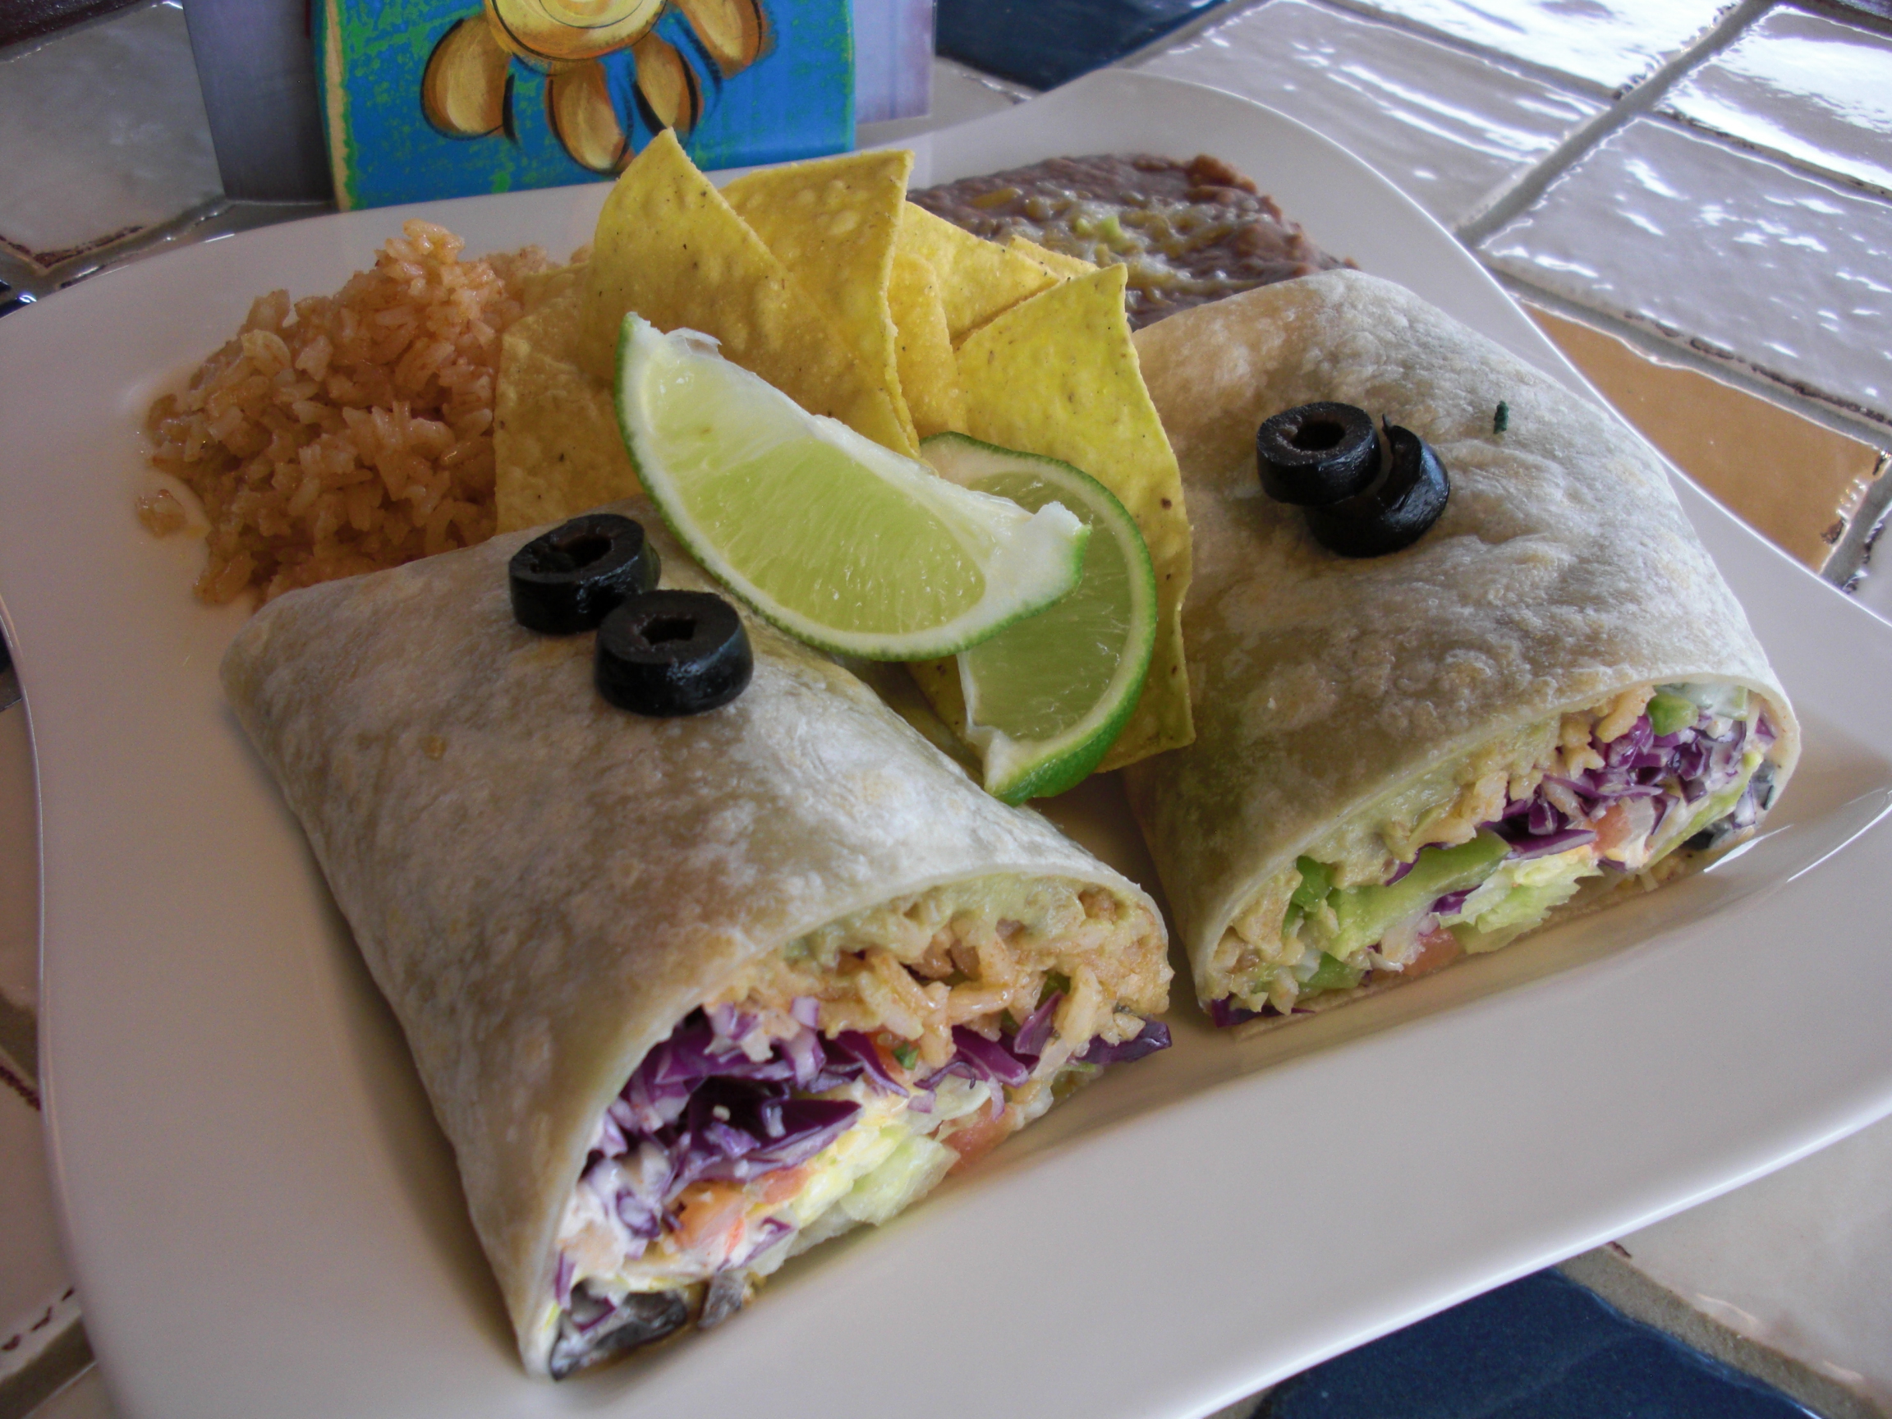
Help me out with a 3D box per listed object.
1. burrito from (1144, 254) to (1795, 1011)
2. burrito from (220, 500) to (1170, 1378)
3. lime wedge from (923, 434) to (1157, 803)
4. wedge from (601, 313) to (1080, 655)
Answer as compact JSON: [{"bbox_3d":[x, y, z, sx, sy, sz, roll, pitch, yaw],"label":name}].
[{"bbox_3d":[0.065,-0.027,0.309,0.103,0.049,0.129,-9,44,-15],"label":"burrito"},{"bbox_3d":[-0.038,0.008,0.257,0.088,0.056,0.114,-21,48,-26],"label":"burrito"},{"bbox_3d":[0.015,-0.008,0.272,0.027,0.020,0.062,-9,53,0],"label":"lime wedge"},{"bbox_3d":[-0.015,-0.025,0.249,0.064,0.026,0.022,25,25,11],"label":"wedge"}]

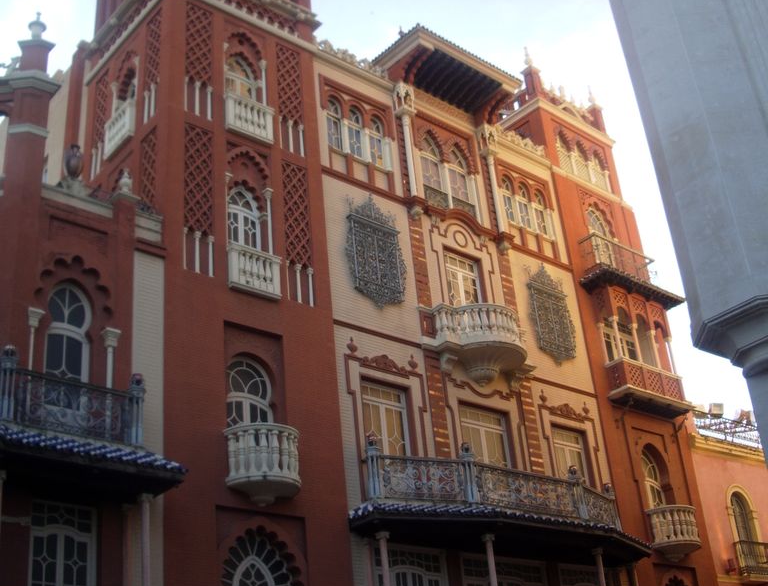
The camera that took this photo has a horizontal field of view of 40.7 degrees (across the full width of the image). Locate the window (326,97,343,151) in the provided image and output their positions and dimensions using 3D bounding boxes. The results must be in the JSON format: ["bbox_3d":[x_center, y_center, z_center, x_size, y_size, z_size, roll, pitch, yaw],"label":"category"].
[{"bbox_3d":[-1.323,-4.539,27.707,0.580,1.751,0.224,18,-35,-39],"label":"window"}]

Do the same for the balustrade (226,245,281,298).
[{"bbox_3d":[-2.873,-0.467,23.344,1.395,1.120,0.275,18,-35,-39],"label":"balustrade"}]

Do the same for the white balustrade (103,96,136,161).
[{"bbox_3d":[-6.205,-3.832,24.257,0.200,1.040,1.200,18,-35,-38],"label":"white balustrade"}]

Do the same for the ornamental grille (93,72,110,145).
[{"bbox_3d":[-6.949,-4.553,25.576,0.100,2.030,0.620,18,-35,-38],"label":"ornamental grille"}]

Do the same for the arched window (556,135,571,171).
[{"bbox_3d":[5.864,-4.595,33.903,0.630,1.480,0.220,18,-35,-38],"label":"arched window"}]

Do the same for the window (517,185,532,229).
[{"bbox_3d":[4.185,-2.625,30.946,0.659,1.706,0.188,18,-35,-39],"label":"window"}]

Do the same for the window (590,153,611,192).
[{"bbox_3d":[7.262,-4.170,35.191,0.858,1.601,0.230,18,-35,-39],"label":"window"}]

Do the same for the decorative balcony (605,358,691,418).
[{"bbox_3d":[8.169,2.966,32.090,3.360,1.273,0.865,18,-35,-39],"label":"decorative balcony"}]

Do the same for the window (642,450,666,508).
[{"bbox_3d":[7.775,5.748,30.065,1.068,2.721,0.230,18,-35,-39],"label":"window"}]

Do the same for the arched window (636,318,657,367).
[{"bbox_3d":[8.216,1.471,32.606,0.753,1.741,0.204,18,-35,-39],"label":"arched window"}]

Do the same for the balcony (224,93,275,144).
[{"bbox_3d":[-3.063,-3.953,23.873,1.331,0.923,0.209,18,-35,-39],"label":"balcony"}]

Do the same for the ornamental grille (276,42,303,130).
[{"bbox_3d":[-2.360,-5.142,25.716,0.696,2.314,0.120,18,-35,-39],"label":"ornamental grille"}]

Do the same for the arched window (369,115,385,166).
[{"bbox_3d":[-0.262,-4.000,27.252,0.472,1.664,0.200,18,-35,-39],"label":"arched window"}]

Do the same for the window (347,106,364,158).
[{"bbox_3d":[-0.801,-4.176,26.802,0.496,1.640,0.200,18,-35,-39],"label":"window"}]

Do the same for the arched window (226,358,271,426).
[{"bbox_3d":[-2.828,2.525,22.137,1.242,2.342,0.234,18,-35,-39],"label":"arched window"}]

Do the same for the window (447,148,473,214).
[{"bbox_3d":[2.178,-3.386,30.517,0.947,2.464,0.204,18,-35,-39],"label":"window"}]

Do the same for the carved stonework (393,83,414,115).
[{"bbox_3d":[0.547,-5.224,28.300,0.416,1.110,0.398,18,-35,-39],"label":"carved stonework"}]

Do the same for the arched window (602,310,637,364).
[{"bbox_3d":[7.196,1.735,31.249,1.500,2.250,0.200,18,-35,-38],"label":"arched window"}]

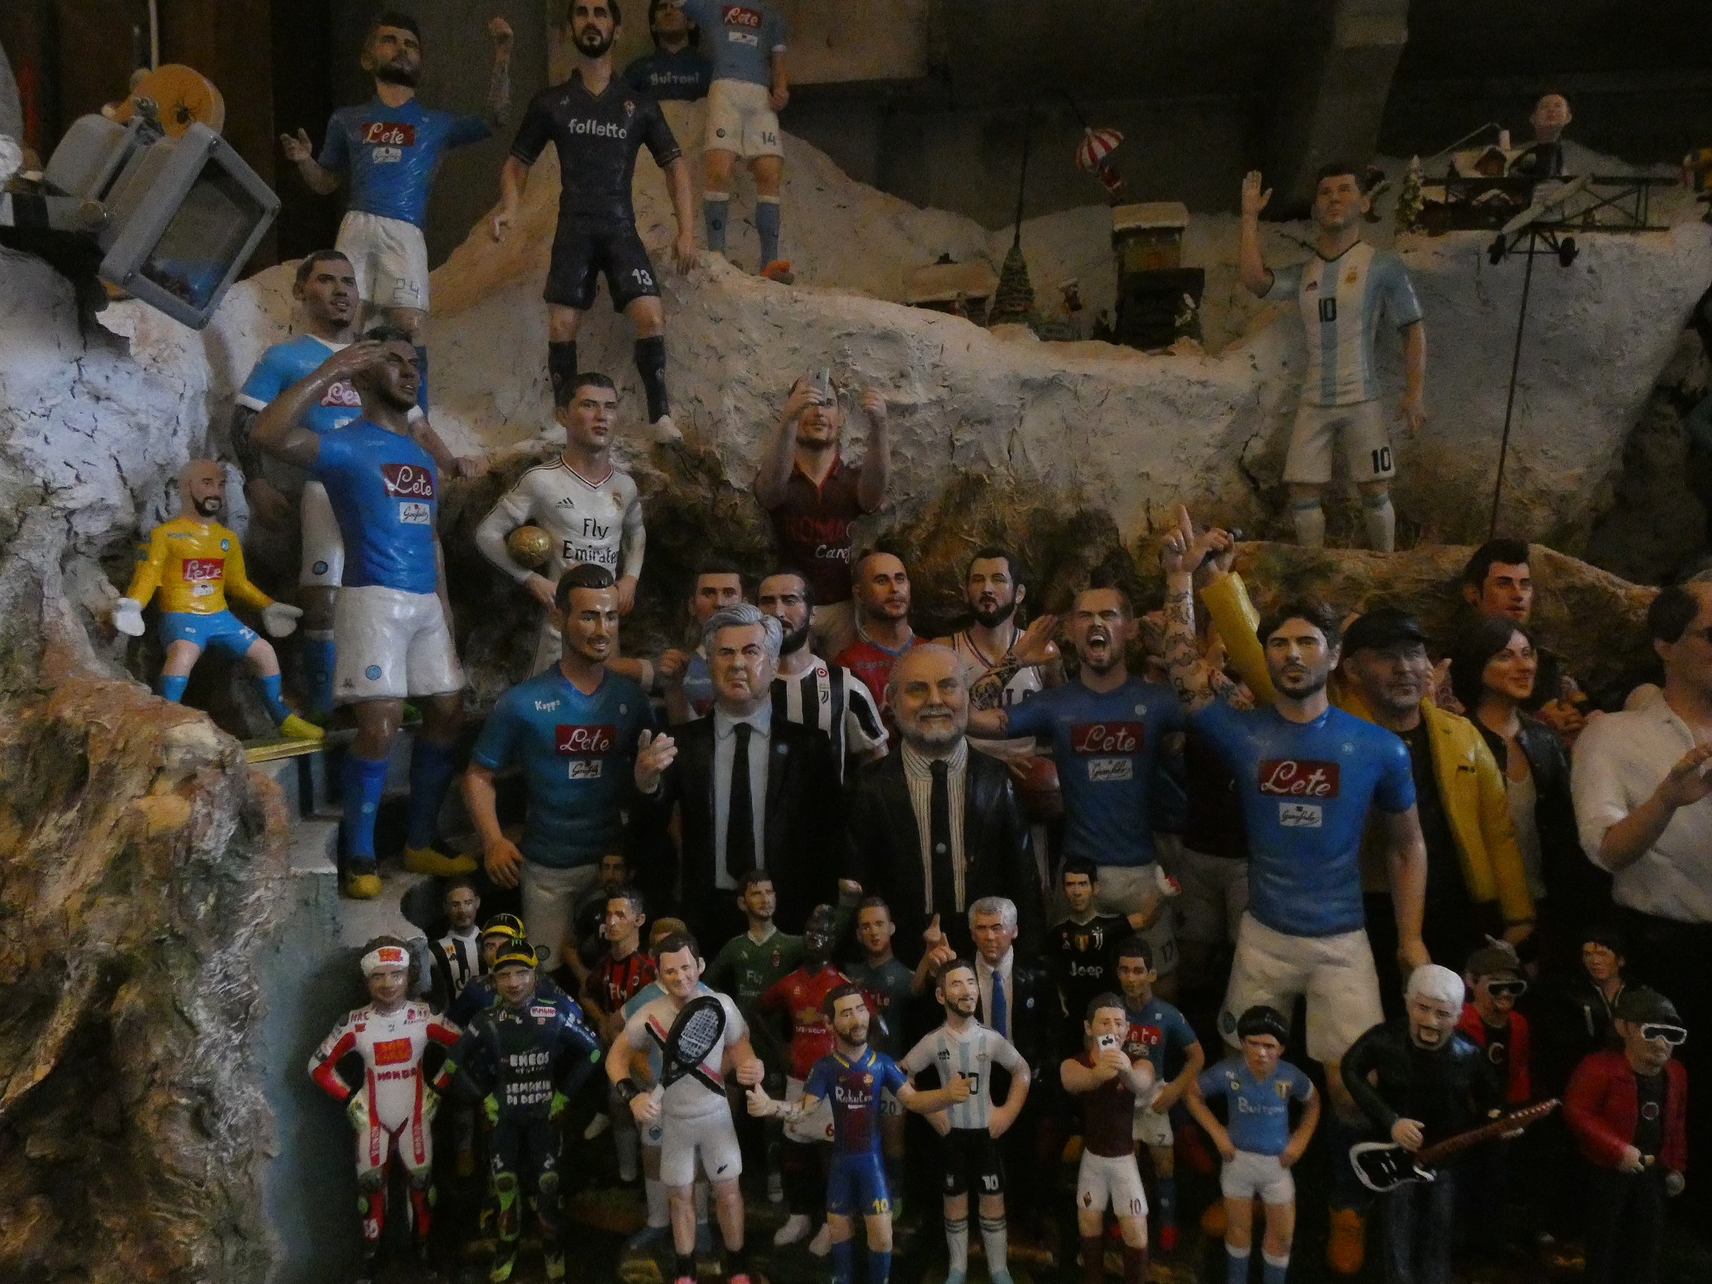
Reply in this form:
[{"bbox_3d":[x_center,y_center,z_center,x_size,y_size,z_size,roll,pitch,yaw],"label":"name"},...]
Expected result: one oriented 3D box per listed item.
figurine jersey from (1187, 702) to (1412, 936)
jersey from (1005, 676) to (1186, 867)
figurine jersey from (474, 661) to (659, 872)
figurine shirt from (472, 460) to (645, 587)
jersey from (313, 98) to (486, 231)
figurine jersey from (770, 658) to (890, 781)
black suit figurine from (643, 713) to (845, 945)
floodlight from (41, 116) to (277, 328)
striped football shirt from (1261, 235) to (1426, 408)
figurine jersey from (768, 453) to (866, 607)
[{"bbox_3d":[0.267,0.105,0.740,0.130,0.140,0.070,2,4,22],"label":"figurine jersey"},{"bbox_3d":[0.166,0.089,0.850,0.123,0.132,0.068,1,4,12],"label":"jersey"},{"bbox_3d":[-0.196,0.084,0.830,0.114,0.133,0.070,-2,4,-27],"label":"figurine jersey"},{"bbox_3d":[-0.237,-0.088,1.000,0.122,0.123,0.078,-2,5,-32],"label":"figurine shirt"},{"bbox_3d":[-0.404,-0.427,1.100,0.148,0.120,0.070,-1,4,-15],"label":"jersey"},{"bbox_3d":[-0.036,0.075,0.900,0.118,0.130,0.065,0,4,0],"label":"figurine jersey"},{"bbox_3d":[-0.068,0.125,0.755,0.122,0.162,0.075,0,4,5],"label":"black suit figurine"},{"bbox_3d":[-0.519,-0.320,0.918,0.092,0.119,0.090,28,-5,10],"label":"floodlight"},{"bbox_3d":[0.417,-0.274,1.060,0.123,0.141,0.070,3,5,33],"label":"striped football shirt"},{"bbox_3d":[-0.035,-0.099,1.090,0.092,0.132,0.078,-1,4,-14],"label":"figurine jersey"}]

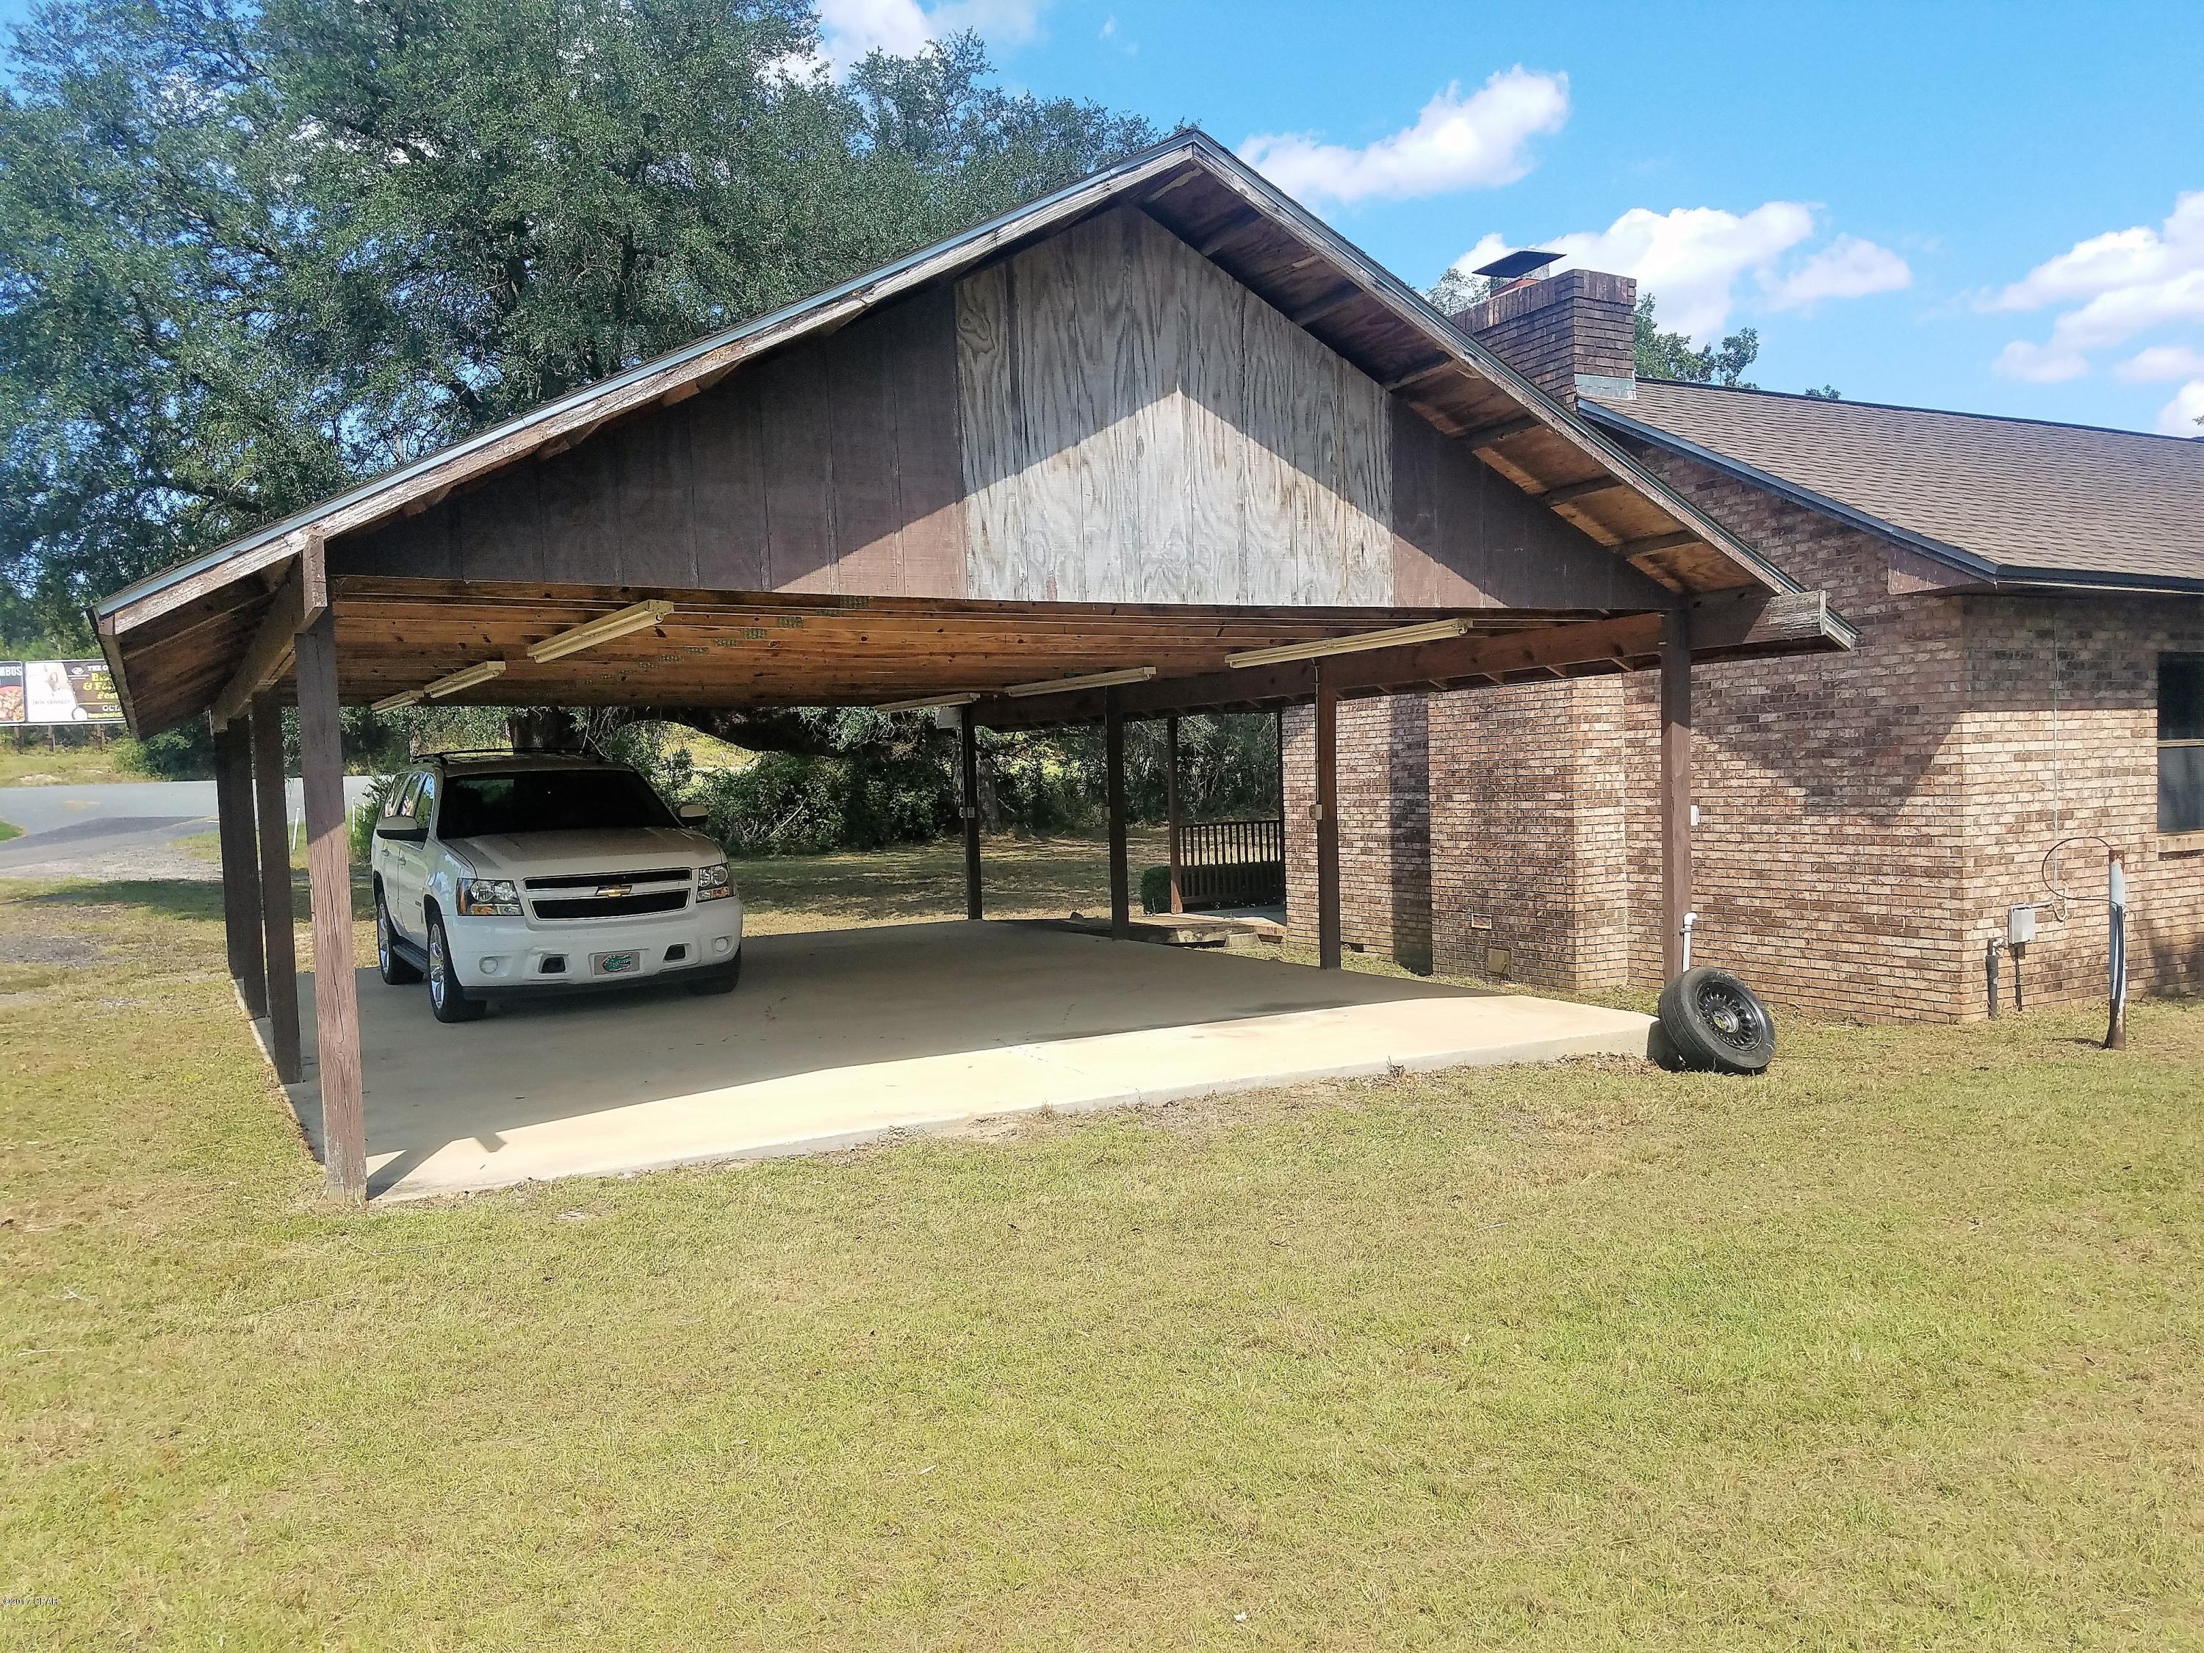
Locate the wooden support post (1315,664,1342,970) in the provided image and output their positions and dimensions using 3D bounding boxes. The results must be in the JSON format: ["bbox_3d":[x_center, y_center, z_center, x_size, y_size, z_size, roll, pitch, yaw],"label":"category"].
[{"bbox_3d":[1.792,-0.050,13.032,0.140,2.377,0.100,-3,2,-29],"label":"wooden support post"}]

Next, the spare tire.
[{"bbox_3d":[3.533,1.131,9.500,0.660,0.660,0.210,-3,-34,-27],"label":"spare tire"}]

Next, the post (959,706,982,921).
[{"bbox_3d":[-1.460,-0.137,18.640,0.140,2.419,0.100,-3,2,-29],"label":"post"}]

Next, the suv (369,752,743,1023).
[{"bbox_3d":[-4.636,0.370,13.582,2.030,1.940,5.130,-3,2,-30],"label":"suv"}]

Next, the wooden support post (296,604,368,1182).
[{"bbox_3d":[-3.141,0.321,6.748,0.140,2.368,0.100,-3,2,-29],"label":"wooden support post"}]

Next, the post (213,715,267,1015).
[{"bbox_3d":[-6.500,0.278,12.548,0.140,2.315,0.100,-3,2,-29],"label":"post"}]

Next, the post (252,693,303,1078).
[{"bbox_3d":[-4.710,0.355,9.473,0.140,2.234,0.100,-3,2,-29],"label":"post"}]

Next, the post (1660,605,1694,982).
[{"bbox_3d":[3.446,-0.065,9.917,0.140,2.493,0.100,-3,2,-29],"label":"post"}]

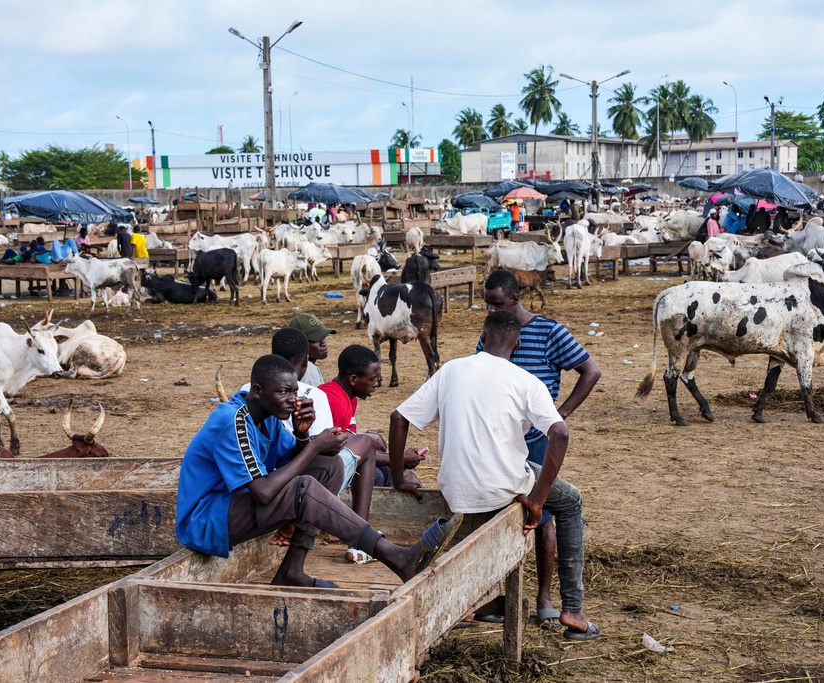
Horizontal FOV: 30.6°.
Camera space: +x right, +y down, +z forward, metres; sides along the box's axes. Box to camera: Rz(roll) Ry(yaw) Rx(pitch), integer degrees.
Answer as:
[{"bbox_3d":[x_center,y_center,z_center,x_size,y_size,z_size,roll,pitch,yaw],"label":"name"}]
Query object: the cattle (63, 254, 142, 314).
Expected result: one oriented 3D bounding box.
[{"bbox_3d":[-5.525,-1.019,27.000,1.370,1.100,0.450,0,6,7],"label":"cattle"}]

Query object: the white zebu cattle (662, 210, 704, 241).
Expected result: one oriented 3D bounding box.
[{"bbox_3d":[9.127,-3.707,50.500,2.000,1.360,0.600,-7,8,-45],"label":"white zebu cattle"}]

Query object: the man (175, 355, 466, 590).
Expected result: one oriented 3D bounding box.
[{"bbox_3d":[-0.330,0.555,6.005,1.130,0.990,0.560,1,6,20],"label":"man"}]

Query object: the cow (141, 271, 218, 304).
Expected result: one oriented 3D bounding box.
[{"bbox_3d":[-4.595,-1.108,29.800,1.520,0.700,0.650,-1,6,-3],"label":"cow"}]

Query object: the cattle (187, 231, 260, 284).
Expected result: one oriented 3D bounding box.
[{"bbox_3d":[-4.588,-2.003,36.500,1.750,1.220,0.500,1,6,22],"label":"cattle"}]

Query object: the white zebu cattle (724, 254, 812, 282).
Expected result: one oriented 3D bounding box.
[{"bbox_3d":[4.632,-0.537,19.700,0.480,1.160,1.650,4,8,43],"label":"white zebu cattle"}]

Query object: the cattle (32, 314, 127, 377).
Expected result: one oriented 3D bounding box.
[{"bbox_3d":[-3.930,0.014,17.883,0.650,0.790,1.600,-7,8,-44],"label":"cattle"}]

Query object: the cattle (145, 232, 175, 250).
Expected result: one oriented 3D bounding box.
[{"bbox_3d":[-7.163,-2.302,40.000,1.750,1.170,0.500,-2,6,-8],"label":"cattle"}]

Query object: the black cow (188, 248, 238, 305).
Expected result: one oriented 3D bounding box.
[{"bbox_3d":[-3.883,-1.258,29.200,1.250,1.090,0.450,3,7,38],"label":"black cow"}]

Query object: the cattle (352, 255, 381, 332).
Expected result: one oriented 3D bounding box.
[{"bbox_3d":[-0.736,-0.861,24.133,0.480,1.170,1.800,-1,6,4],"label":"cattle"}]

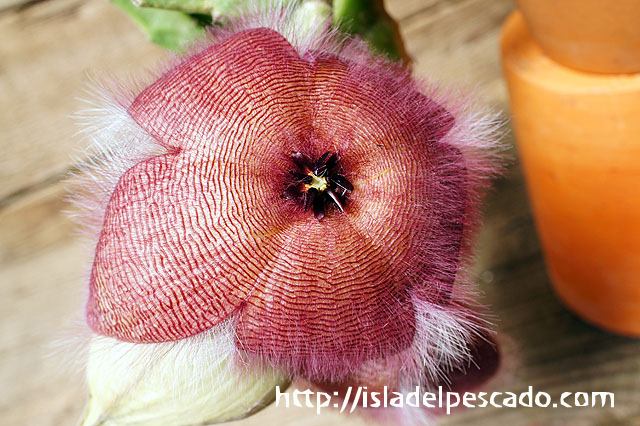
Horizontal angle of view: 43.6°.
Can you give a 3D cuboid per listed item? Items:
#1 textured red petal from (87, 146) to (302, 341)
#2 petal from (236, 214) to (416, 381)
[{"bbox_3d":[-0.038,0.009,0.247,0.066,0.055,0.022,-33,7,12],"label":"textured red petal"},{"bbox_3d":[0.002,0.026,0.243,0.053,0.051,0.020,-5,24,-10],"label":"petal"}]

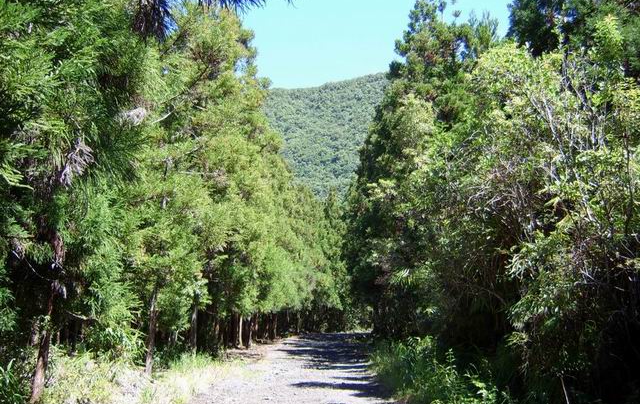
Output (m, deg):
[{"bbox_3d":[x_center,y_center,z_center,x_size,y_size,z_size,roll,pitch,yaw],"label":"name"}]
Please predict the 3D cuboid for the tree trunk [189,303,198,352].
[{"bbox_3d":[-3.970,3.930,17.960,0.200,1.550,0.200,0,-12,0],"label":"tree trunk"}]

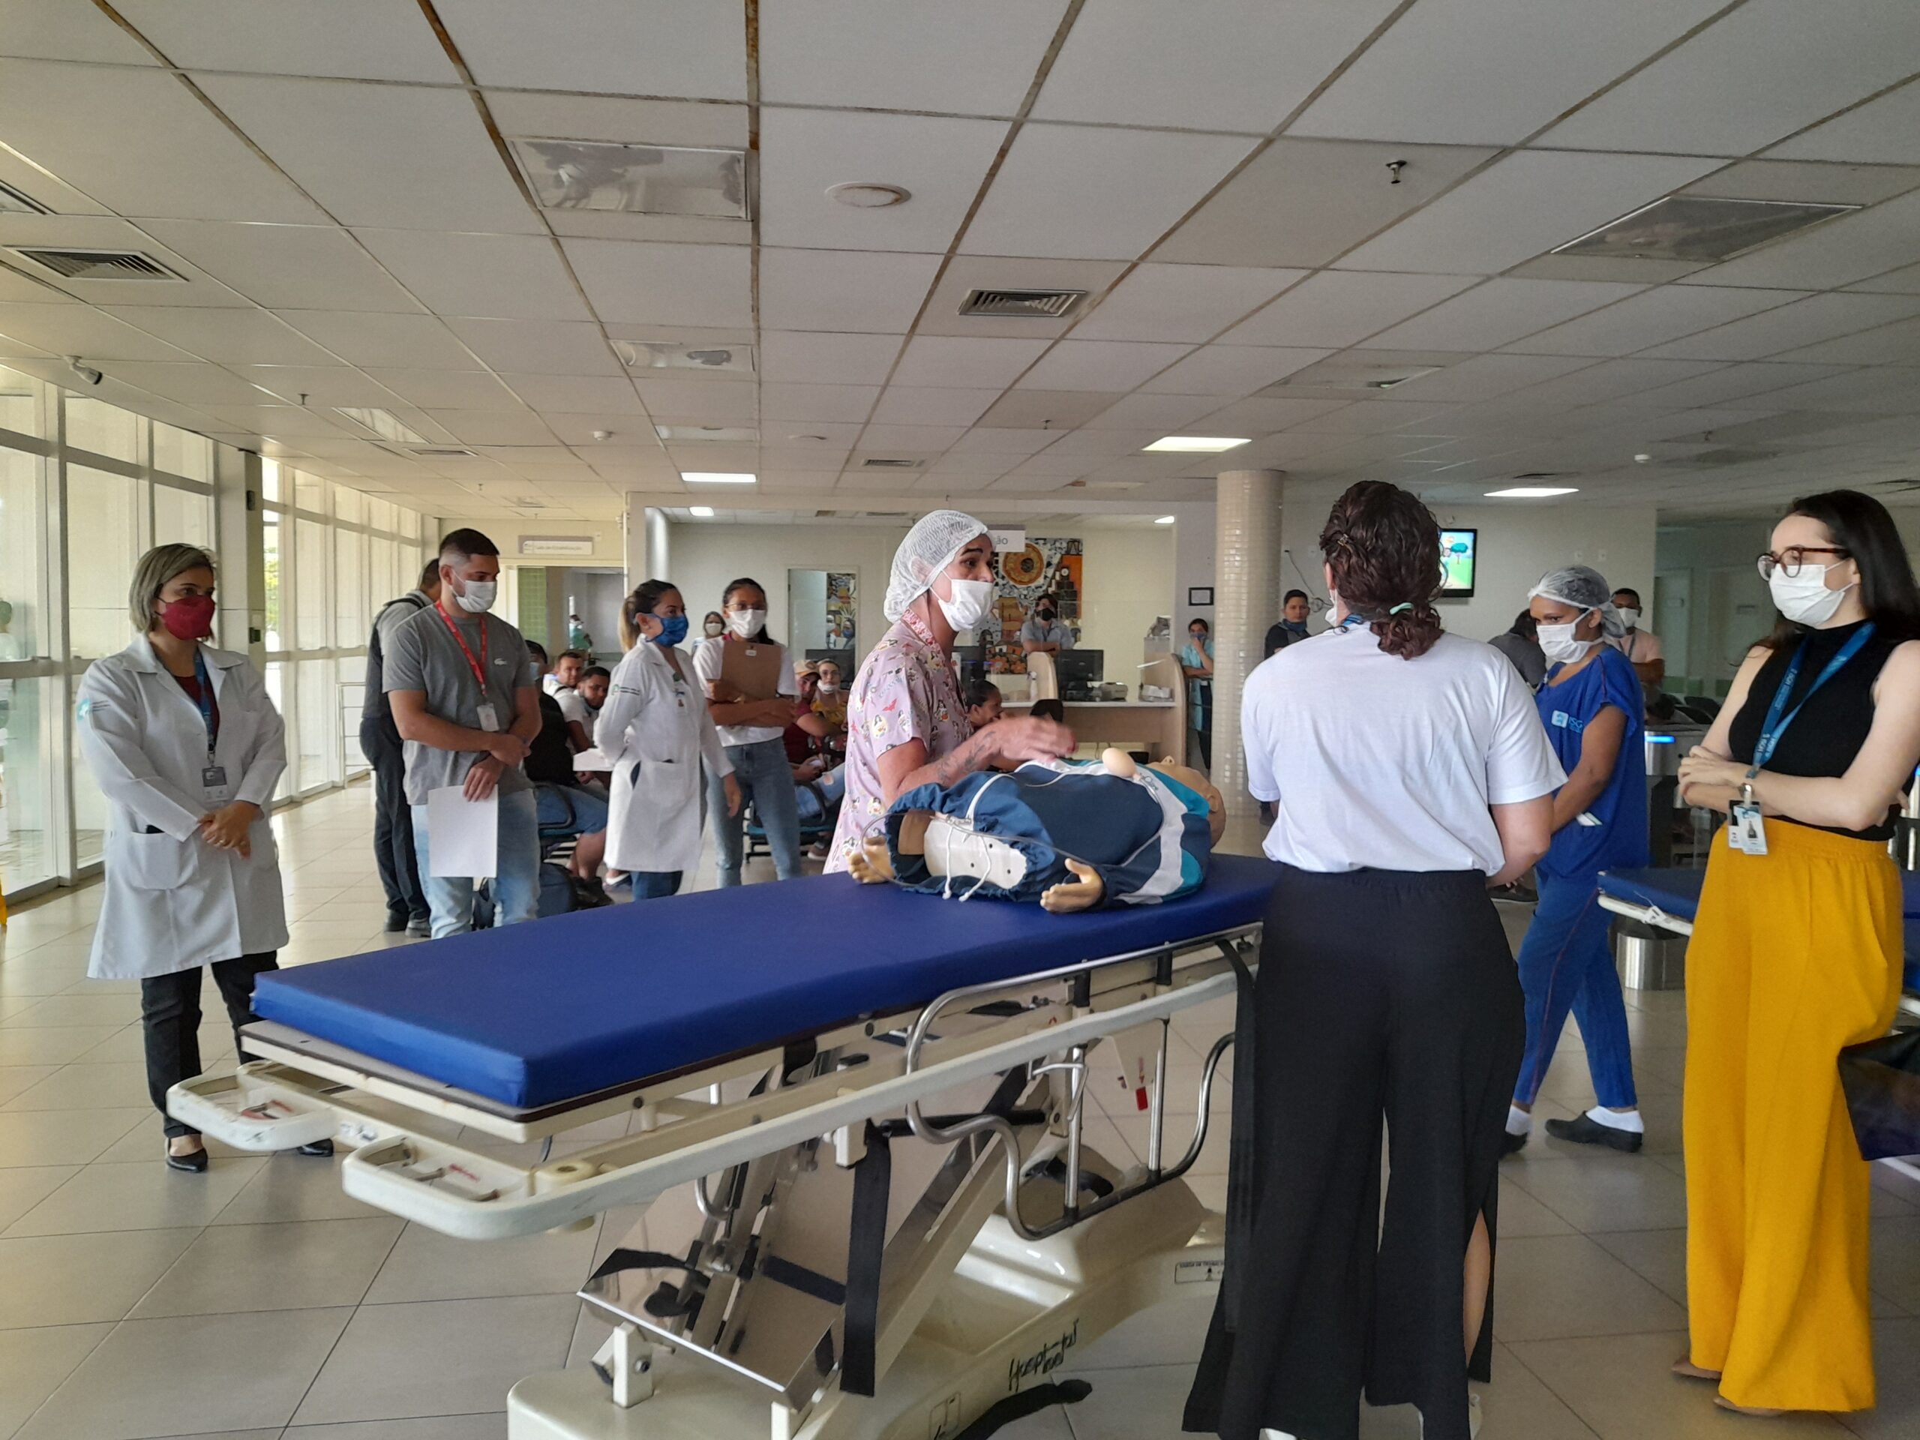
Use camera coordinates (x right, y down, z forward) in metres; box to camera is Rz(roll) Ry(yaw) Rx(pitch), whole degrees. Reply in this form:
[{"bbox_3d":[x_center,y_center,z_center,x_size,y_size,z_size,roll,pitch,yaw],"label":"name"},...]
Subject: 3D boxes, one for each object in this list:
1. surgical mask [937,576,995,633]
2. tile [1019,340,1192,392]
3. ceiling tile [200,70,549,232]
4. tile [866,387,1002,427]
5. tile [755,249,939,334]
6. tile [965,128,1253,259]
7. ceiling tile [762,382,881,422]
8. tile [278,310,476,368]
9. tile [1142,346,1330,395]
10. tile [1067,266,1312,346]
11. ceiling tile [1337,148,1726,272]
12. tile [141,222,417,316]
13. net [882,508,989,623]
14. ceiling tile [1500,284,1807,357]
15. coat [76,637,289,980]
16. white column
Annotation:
[{"bbox_3d":[0.011,-0.237,2.870,0.105,0.115,0.140,2,4,20],"label":"surgical mask"},{"bbox_3d":[0.648,-1.650,6.471,0.624,0.025,1.220,0,4,-8],"label":"tile"},{"bbox_3d":[-1.509,-1.496,3.728,0.630,0.025,1.240,0,4,-8],"label":"ceiling tile"},{"bbox_3d":[-0.146,-1.730,7.628,0.630,0.025,1.240,0,4,-8],"label":"tile"},{"bbox_3d":[-0.429,-1.575,5.116,0.630,0.025,1.240,0,4,-8],"label":"tile"},{"bbox_3d":[0.373,-1.494,3.972,0.624,0.025,1.220,0,4,-8],"label":"tile"},{"bbox_3d":[-0.753,-1.707,7.433,0.617,0.025,1.215,0,4,-8],"label":"ceiling tile"},{"bbox_3d":[-2.442,-1.622,5.975,0.617,0.025,1.215,0,4,-8],"label":"tile"},{"bbox_3d":[1.272,-1.636,6.495,0.617,0.025,1.215,0,4,-8],"label":"tile"},{"bbox_3d":[0.822,-1.573,5.267,0.624,0.025,1.220,0,4,-8],"label":"tile"},{"bbox_3d":[1.620,-1.503,4.170,0.630,0.025,1.240,0,4,-8],"label":"ceiling tile"},{"bbox_3d":[-2.306,-1.571,4.851,0.630,0.025,1.240,0,4,-8],"label":"tile"},{"bbox_3d":[-0.047,-0.323,2.900,0.225,0.235,0.185,2,4,20],"label":"net"},{"bbox_3d":[2.678,-1.562,5.470,0.617,0.025,1.215,0,4,-8],"label":"ceiling tile"},{"bbox_3d":[-2.010,0.219,3.580,0.330,0.850,0.510,2,4,25],"label":"coat"},{"bbox_3d":[2.249,-0.572,10.816,0.510,2.650,0.510,1,4,12],"label":"white column"}]

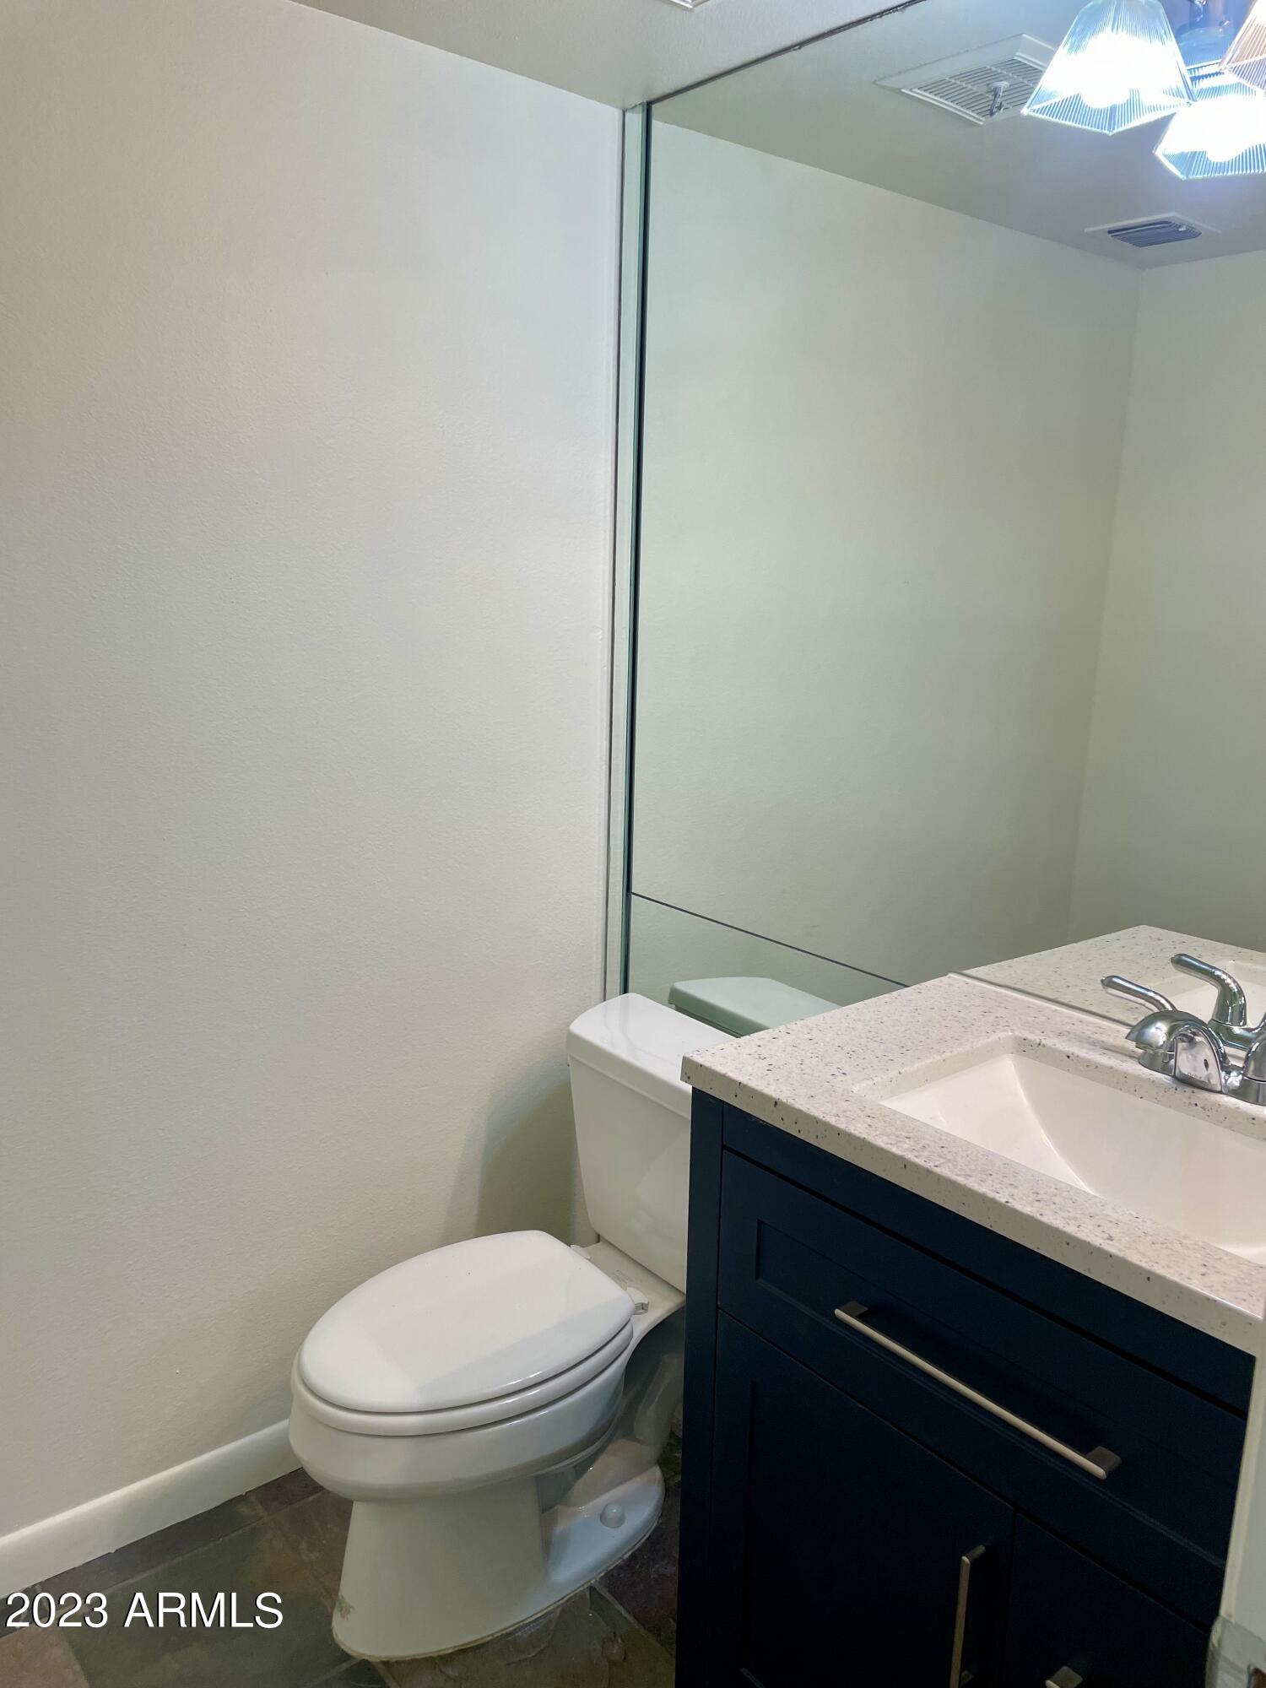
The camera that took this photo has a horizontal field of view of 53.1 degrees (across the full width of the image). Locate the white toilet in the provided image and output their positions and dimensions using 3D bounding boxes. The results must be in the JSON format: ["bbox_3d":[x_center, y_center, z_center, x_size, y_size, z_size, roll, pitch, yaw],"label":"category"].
[{"bbox_3d":[-0.148,0.692,1.833,0.722,0.735,0.458,-8,16,-38],"label":"white toilet"}]

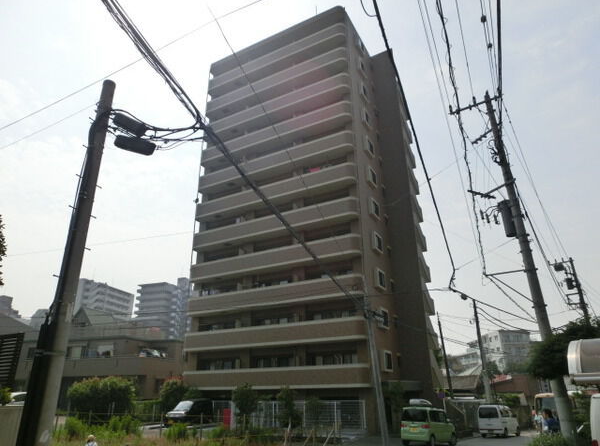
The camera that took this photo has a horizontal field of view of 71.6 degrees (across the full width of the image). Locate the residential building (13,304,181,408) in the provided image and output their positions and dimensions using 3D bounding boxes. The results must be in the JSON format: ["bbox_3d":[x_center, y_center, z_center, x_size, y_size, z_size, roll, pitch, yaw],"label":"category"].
[{"bbox_3d":[-16.117,13.141,39.252,14.000,9.700,9.000,-4,-22,7],"label":"residential building"}]

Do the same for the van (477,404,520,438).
[{"bbox_3d":[13.573,13.426,28.218,1.475,1.880,3.395,-19,-28,38],"label":"van"}]

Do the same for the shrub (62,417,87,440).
[{"bbox_3d":[-9.996,9.109,18.451,0.951,0.956,1.100,10,-25,-24],"label":"shrub"}]

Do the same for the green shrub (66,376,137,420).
[{"bbox_3d":[-13.347,11.962,28.114,4.324,2.984,2.600,9,-25,-22],"label":"green shrub"}]

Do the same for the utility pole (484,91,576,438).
[{"bbox_3d":[7.162,0.645,13.251,0.370,11.905,0.370,-13,-24,26],"label":"utility pole"}]

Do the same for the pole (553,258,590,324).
[{"bbox_3d":[18.073,7.268,25.539,0.400,10.596,0.400,-12,-24,27],"label":"pole"}]

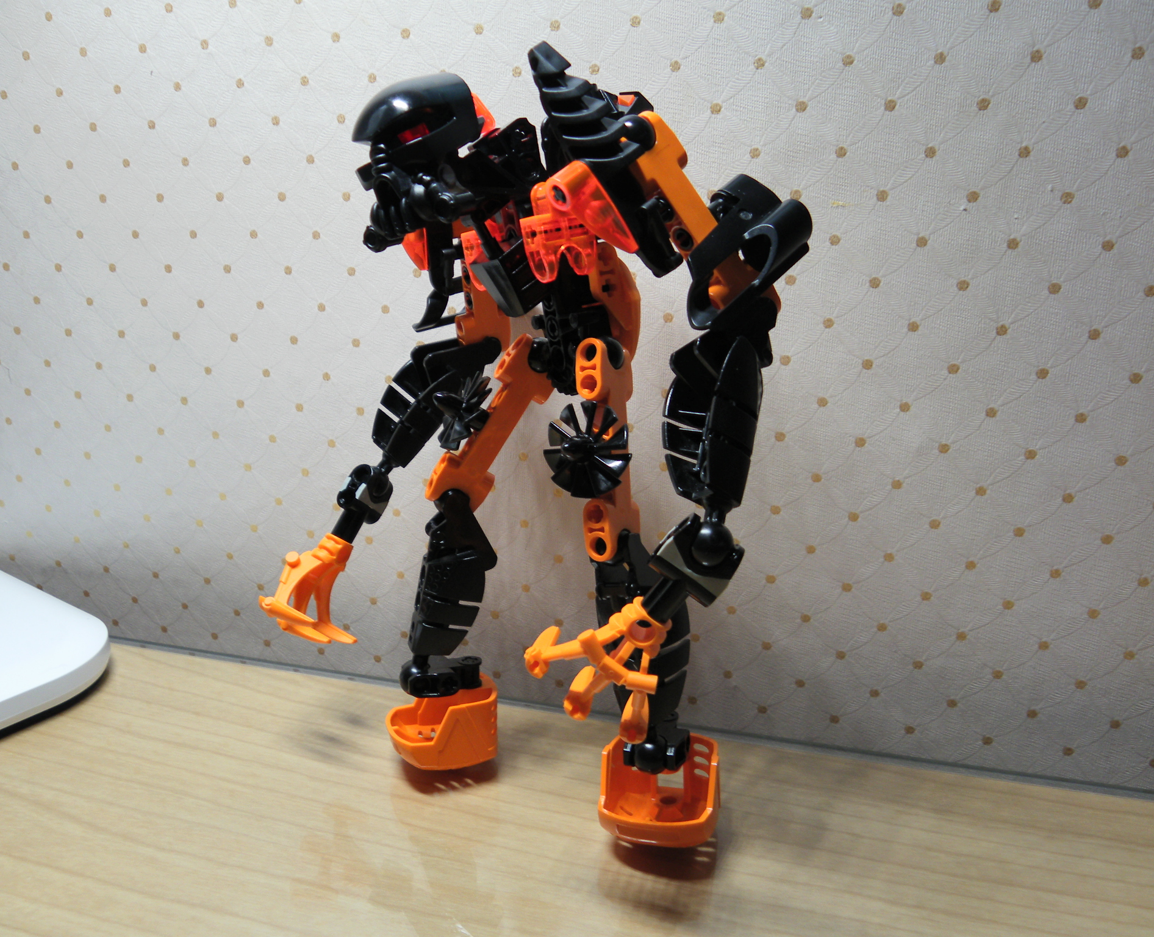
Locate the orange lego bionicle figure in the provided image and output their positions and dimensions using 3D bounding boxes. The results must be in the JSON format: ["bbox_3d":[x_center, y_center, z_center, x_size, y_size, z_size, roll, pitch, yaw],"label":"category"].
[{"bbox_3d":[-0.013,0.004,0.243,0.117,0.210,0.118,-14,22,-39],"label":"orange lego bionicle figure"}]

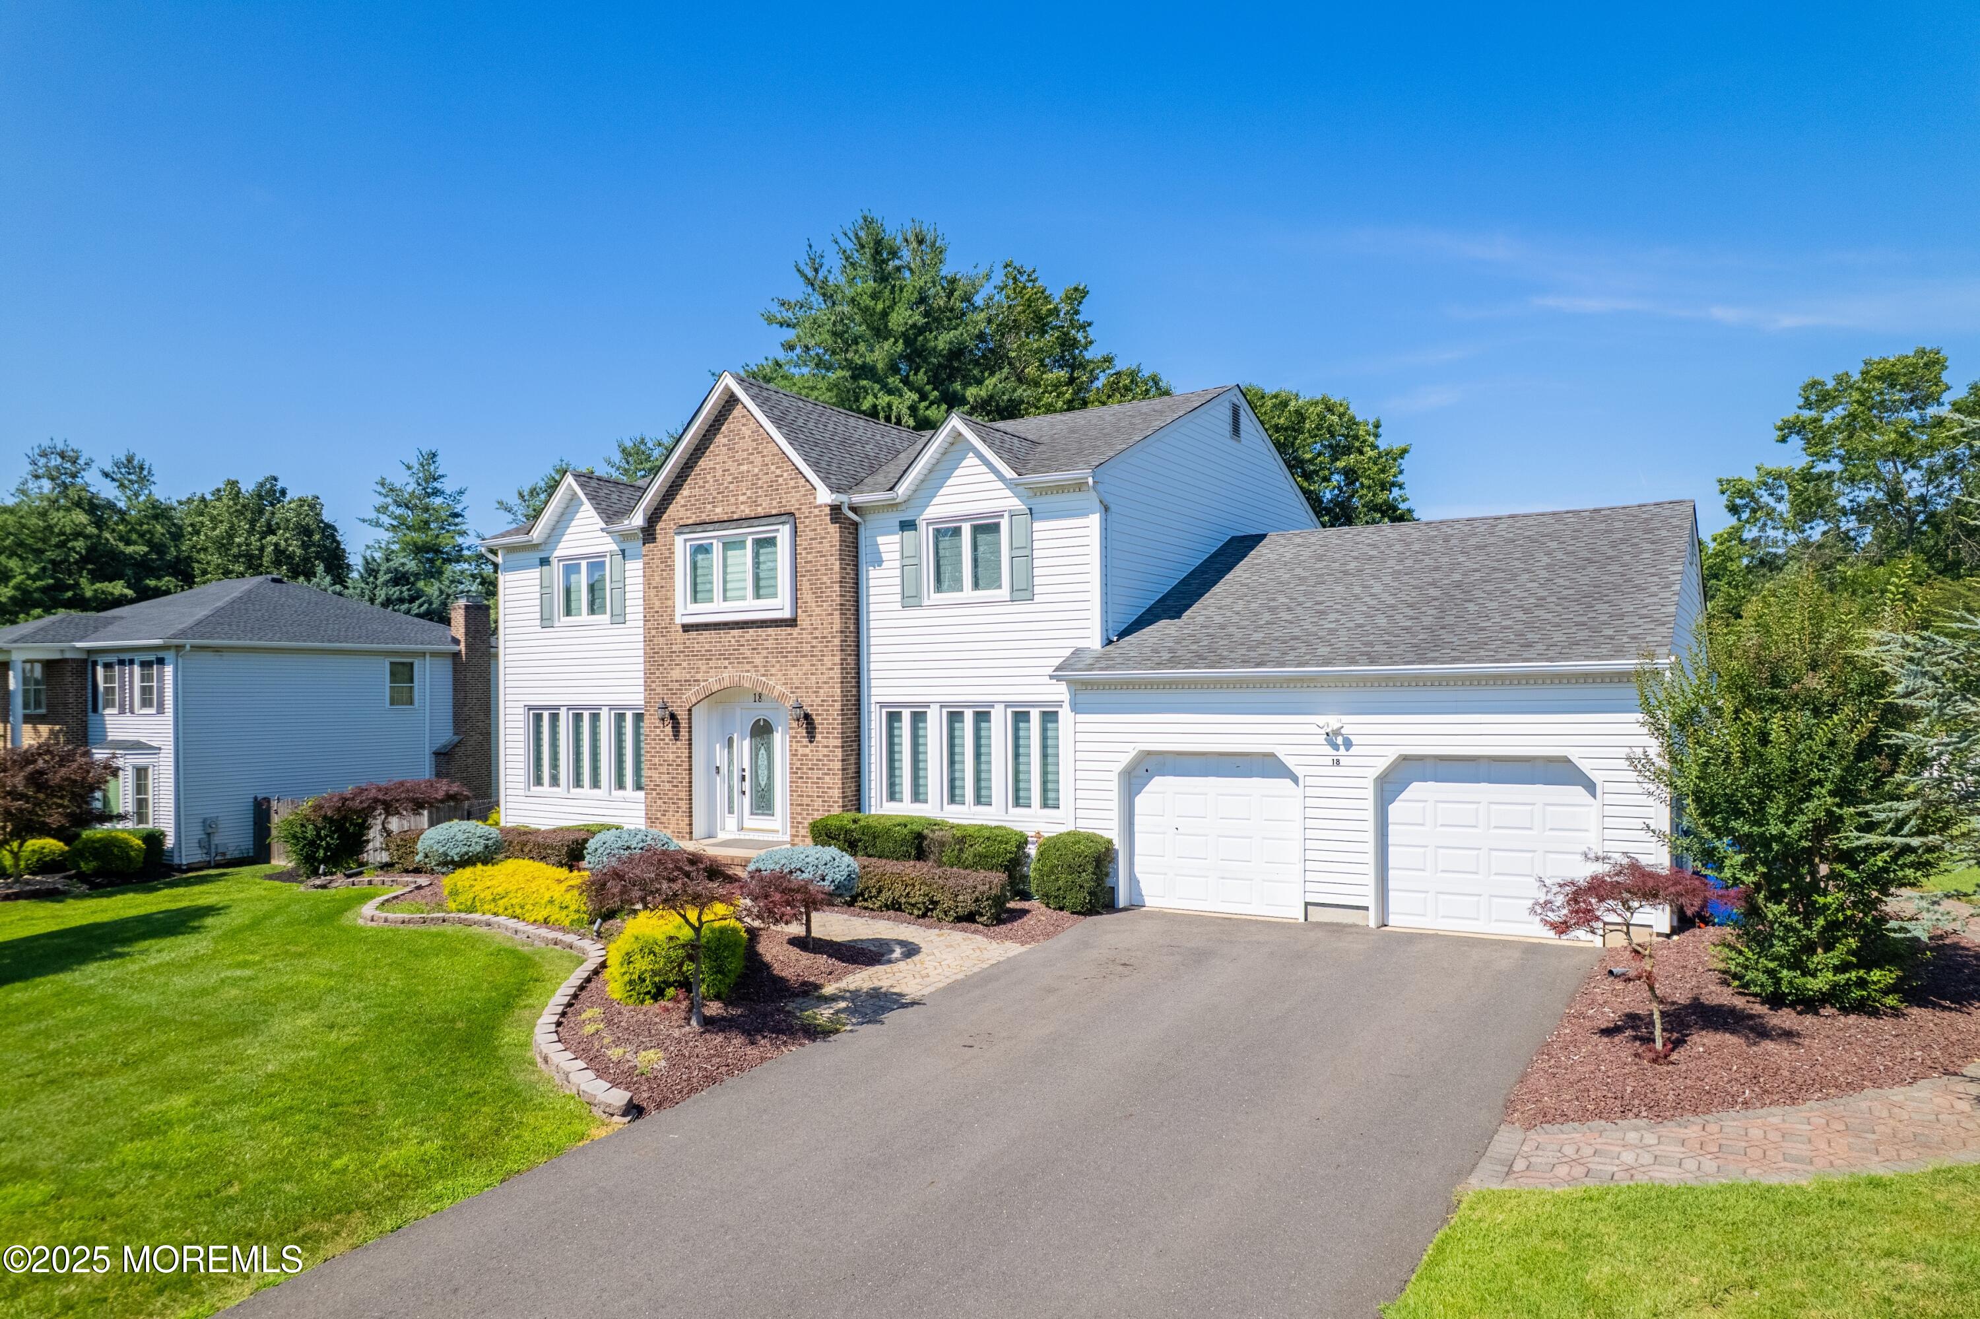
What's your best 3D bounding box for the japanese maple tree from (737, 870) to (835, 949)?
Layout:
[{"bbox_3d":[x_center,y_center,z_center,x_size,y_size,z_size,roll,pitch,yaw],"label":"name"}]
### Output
[{"bbox_3d":[-2.347,2.855,13.900,1.050,0.920,1.000,-1,-1,0],"label":"japanese maple tree"}]

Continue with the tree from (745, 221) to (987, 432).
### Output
[{"bbox_3d":[-4.163,-5.724,42.000,8.600,19.500,8.600,-2,-1,31],"label":"tree"}]

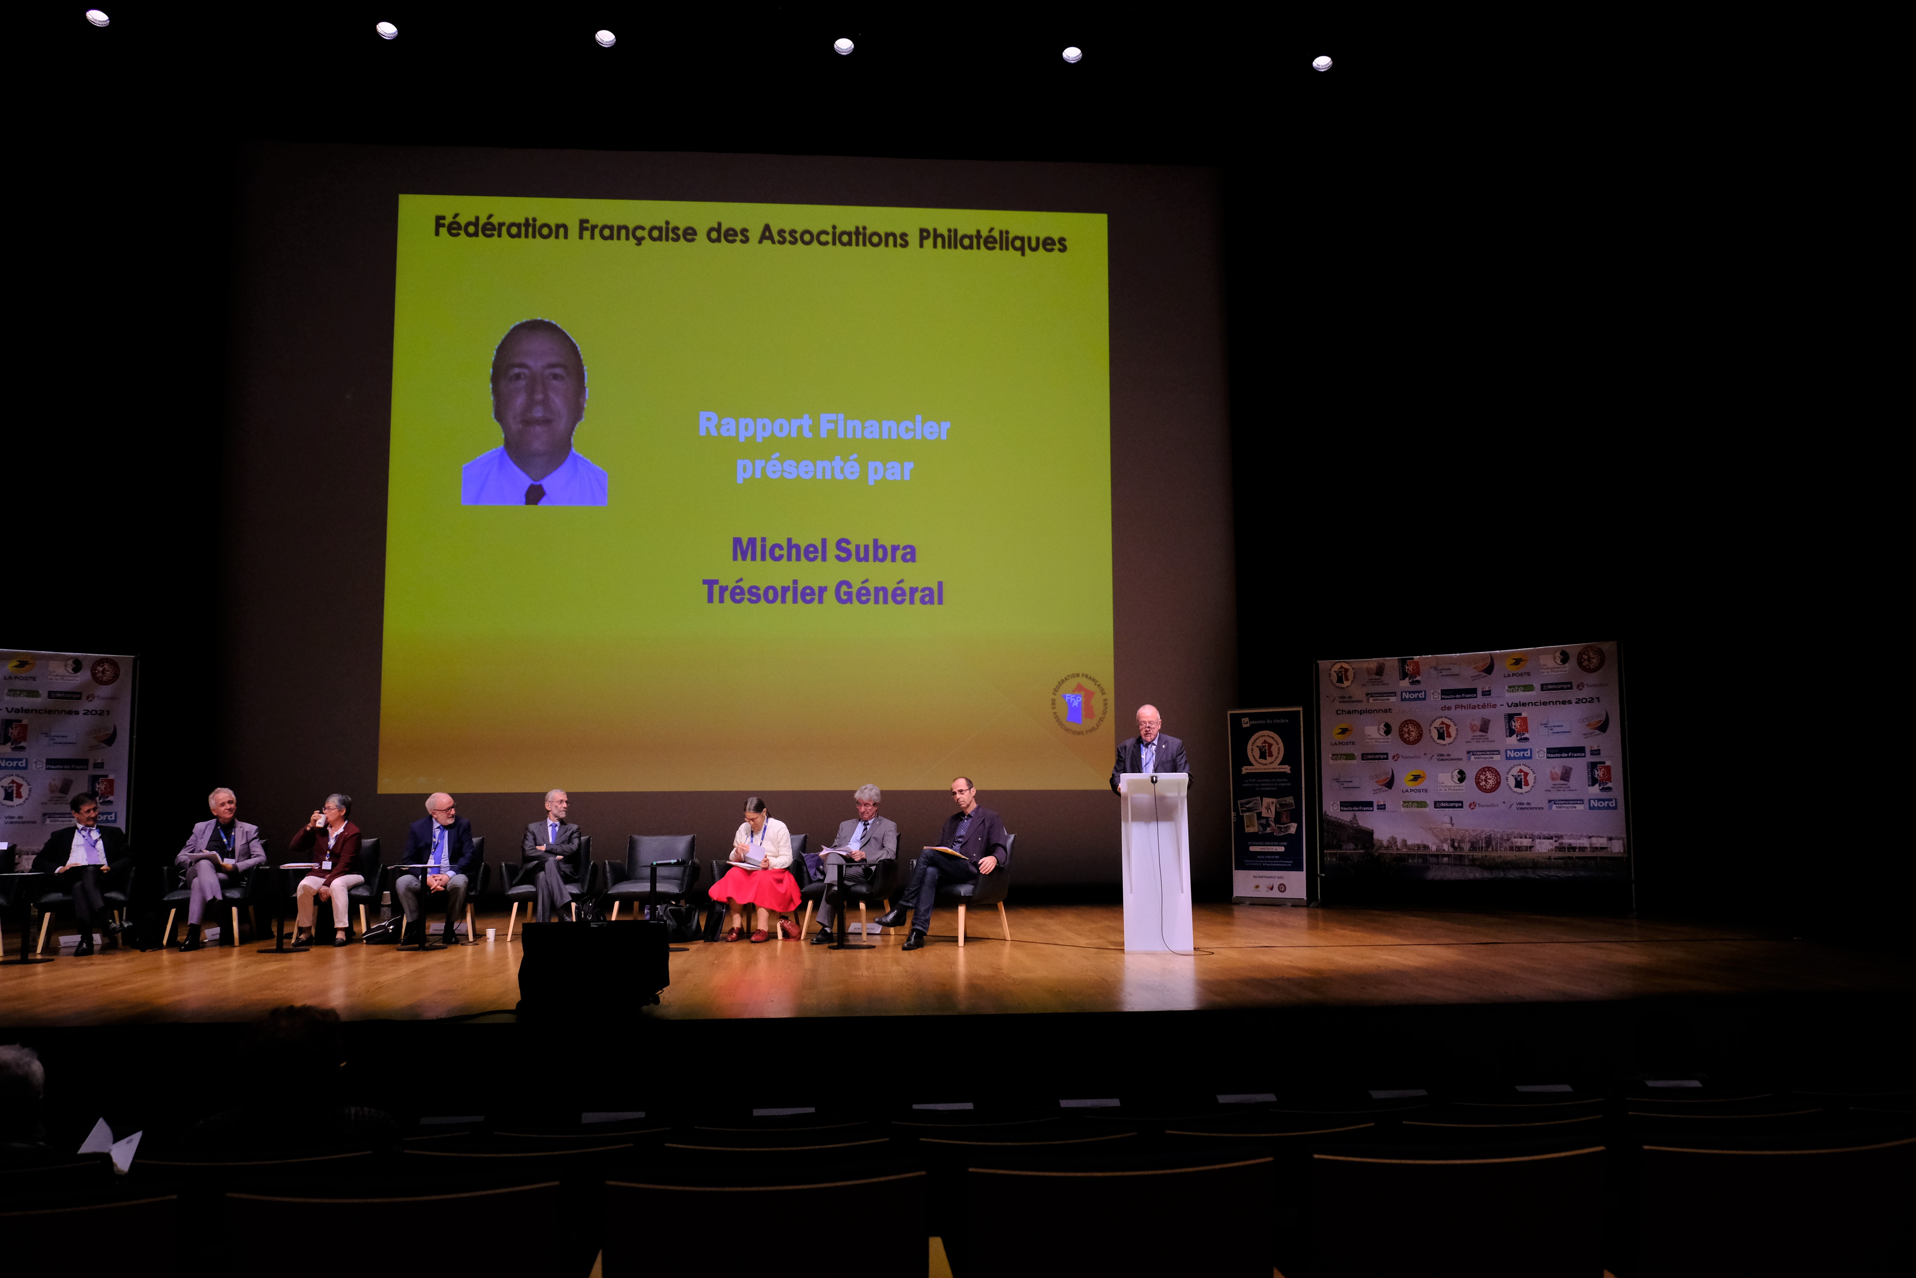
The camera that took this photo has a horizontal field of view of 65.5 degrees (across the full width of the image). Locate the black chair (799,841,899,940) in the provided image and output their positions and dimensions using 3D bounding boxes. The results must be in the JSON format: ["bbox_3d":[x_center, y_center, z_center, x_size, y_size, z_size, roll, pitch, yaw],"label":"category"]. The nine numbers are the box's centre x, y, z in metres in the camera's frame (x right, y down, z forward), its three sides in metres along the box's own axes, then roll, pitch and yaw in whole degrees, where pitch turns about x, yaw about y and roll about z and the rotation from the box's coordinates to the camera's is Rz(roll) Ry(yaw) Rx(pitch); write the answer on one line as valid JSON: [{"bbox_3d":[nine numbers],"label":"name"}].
[{"bbox_3d":[-0.862,1.941,11.715,0.680,0.800,0.660,-2,-7,18],"label":"black chair"}]

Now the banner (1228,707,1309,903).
[{"bbox_3d":[3.273,1.750,15.594,0.820,2.040,0.200,-4,-7,32],"label":"banner"}]

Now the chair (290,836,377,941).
[{"bbox_3d":[-5.019,2.048,12.190,0.700,0.800,0.680,1,-6,-8],"label":"chair"}]

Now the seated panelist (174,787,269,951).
[{"bbox_3d":[-5.791,1.792,11.784,0.600,1.230,0.860,0,-6,-6],"label":"seated panelist"}]

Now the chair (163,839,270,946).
[{"bbox_3d":[-5.891,2.026,11.937,0.700,0.800,0.680,0,-6,-3],"label":"chair"}]

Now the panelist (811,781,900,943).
[{"bbox_3d":[-0.812,1.793,12.010,0.580,1.220,0.860,-3,-7,22],"label":"panelist"}]

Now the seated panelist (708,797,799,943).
[{"bbox_3d":[-1.616,1.792,11.810,0.650,1.130,0.820,-1,-6,9],"label":"seated panelist"}]

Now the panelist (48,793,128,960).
[{"bbox_3d":[-6.515,1.731,11.205,0.620,1.190,0.850,3,-7,-25],"label":"panelist"}]

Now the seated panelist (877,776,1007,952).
[{"bbox_3d":[-0.142,1.649,11.172,0.620,1.250,0.950,-5,-8,36],"label":"seated panelist"}]

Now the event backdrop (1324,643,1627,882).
[{"bbox_3d":[4.947,1.240,14.610,2.930,2.230,0.050,-4,-7,32],"label":"event backdrop"}]

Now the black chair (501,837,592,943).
[{"bbox_3d":[-3.245,1.981,11.908,0.680,0.800,0.660,0,-6,-3],"label":"black chair"}]

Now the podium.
[{"bbox_3d":[1.446,1.640,11.006,0.480,1.280,0.420,0,-6,0],"label":"podium"}]

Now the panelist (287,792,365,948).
[{"bbox_3d":[-4.962,1.791,11.757,0.580,1.170,0.800,1,-6,-10],"label":"panelist"}]

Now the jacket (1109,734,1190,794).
[{"bbox_3d":[1.408,1.064,10.942,0.570,0.760,0.360,-1,-6,2],"label":"jacket"}]

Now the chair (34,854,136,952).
[{"bbox_3d":[-6.646,1.946,11.361,0.680,0.800,0.660,3,-7,-28],"label":"chair"}]

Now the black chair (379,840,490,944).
[{"bbox_3d":[-4.196,2.045,12.203,0.700,0.800,0.680,0,-6,-7],"label":"black chair"}]

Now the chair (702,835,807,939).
[{"bbox_3d":[-1.618,1.974,11.957,0.680,0.800,0.660,-2,-6,11],"label":"chair"}]

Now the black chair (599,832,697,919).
[{"bbox_3d":[-2.450,1.973,11.897,0.680,0.800,0.660,-1,-6,2],"label":"black chair"}]

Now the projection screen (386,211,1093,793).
[{"bbox_3d":[-2.159,-1.577,15.991,7.695,6.403,0.050,0,-6,-4],"label":"projection screen"}]

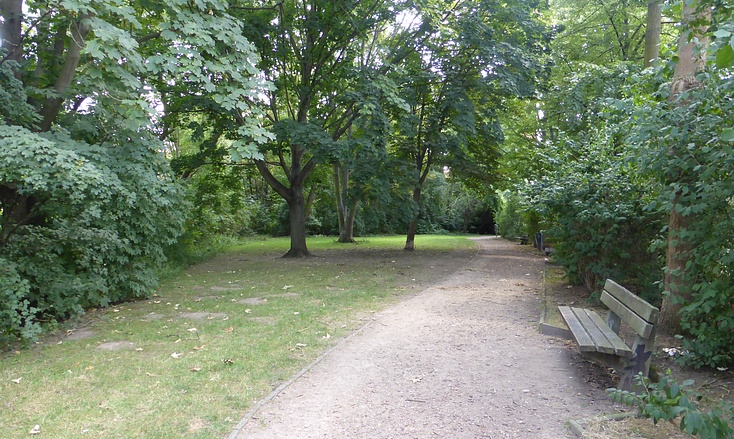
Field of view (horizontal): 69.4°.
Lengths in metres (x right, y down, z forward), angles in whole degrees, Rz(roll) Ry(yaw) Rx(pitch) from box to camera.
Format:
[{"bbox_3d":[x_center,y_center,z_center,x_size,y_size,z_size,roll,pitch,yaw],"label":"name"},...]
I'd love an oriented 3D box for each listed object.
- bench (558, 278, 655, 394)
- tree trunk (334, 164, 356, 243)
[{"bbox_3d":[2.370,1.113,5.342,0.660,0.785,1.950,0,1,15],"label":"bench"},{"bbox_3d":[-1.127,-0.839,27.800,1.120,4.100,0.950,0,1,0],"label":"tree trunk"}]

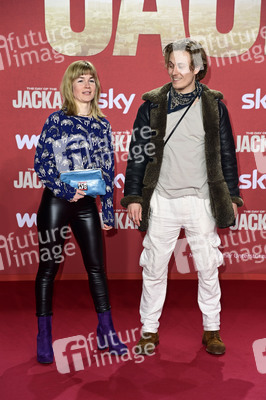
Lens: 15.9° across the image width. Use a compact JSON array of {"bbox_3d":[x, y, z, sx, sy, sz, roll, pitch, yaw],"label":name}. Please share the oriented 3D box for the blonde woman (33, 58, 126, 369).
[{"bbox_3d":[-0.295,0.065,5.460,0.520,1.700,0.400,-2,10,-15],"label":"blonde woman"}]

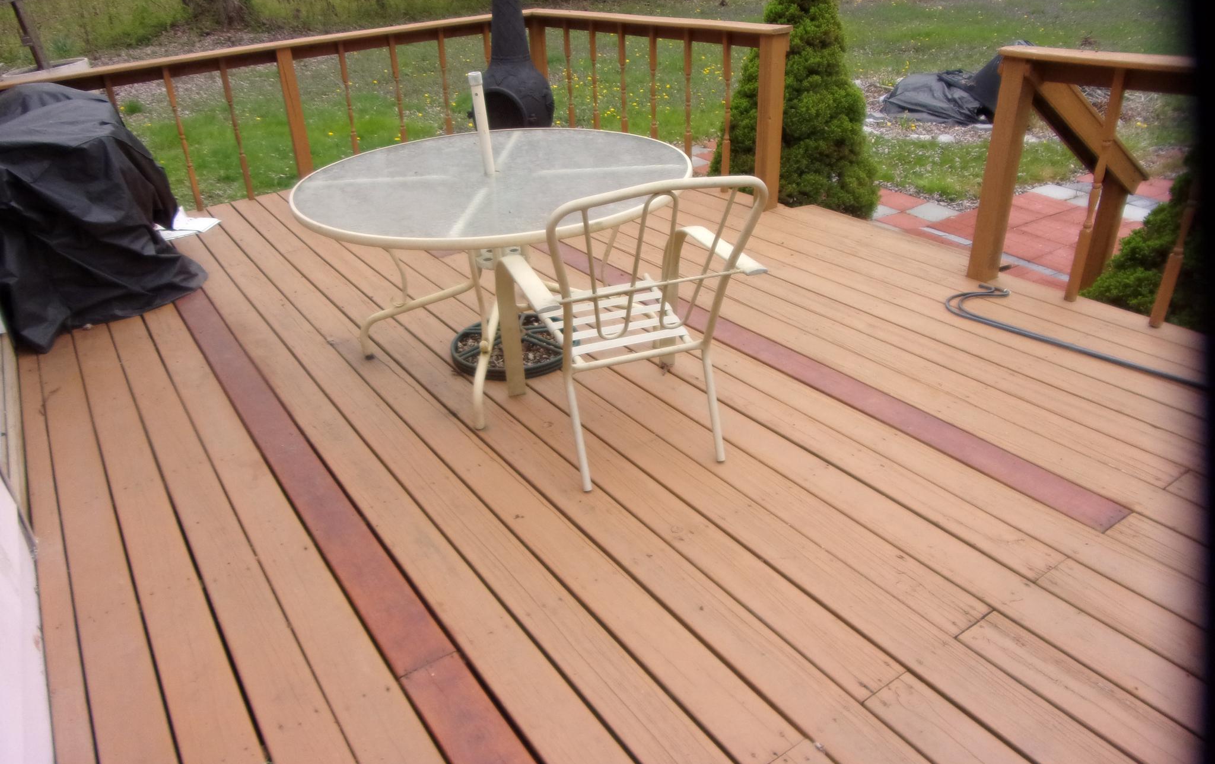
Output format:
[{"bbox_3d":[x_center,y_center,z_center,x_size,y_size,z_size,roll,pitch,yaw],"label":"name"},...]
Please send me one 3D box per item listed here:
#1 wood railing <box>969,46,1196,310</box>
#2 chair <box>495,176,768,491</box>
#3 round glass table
[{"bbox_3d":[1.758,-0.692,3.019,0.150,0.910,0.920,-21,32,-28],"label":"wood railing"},{"bbox_3d":[0.034,-0.219,2.427,0.600,0.870,0.800,-11,29,-12],"label":"chair"},{"bbox_3d":[-0.366,-0.403,3.002,1.320,0.700,1.320,-3,28,2],"label":"round glass table"}]

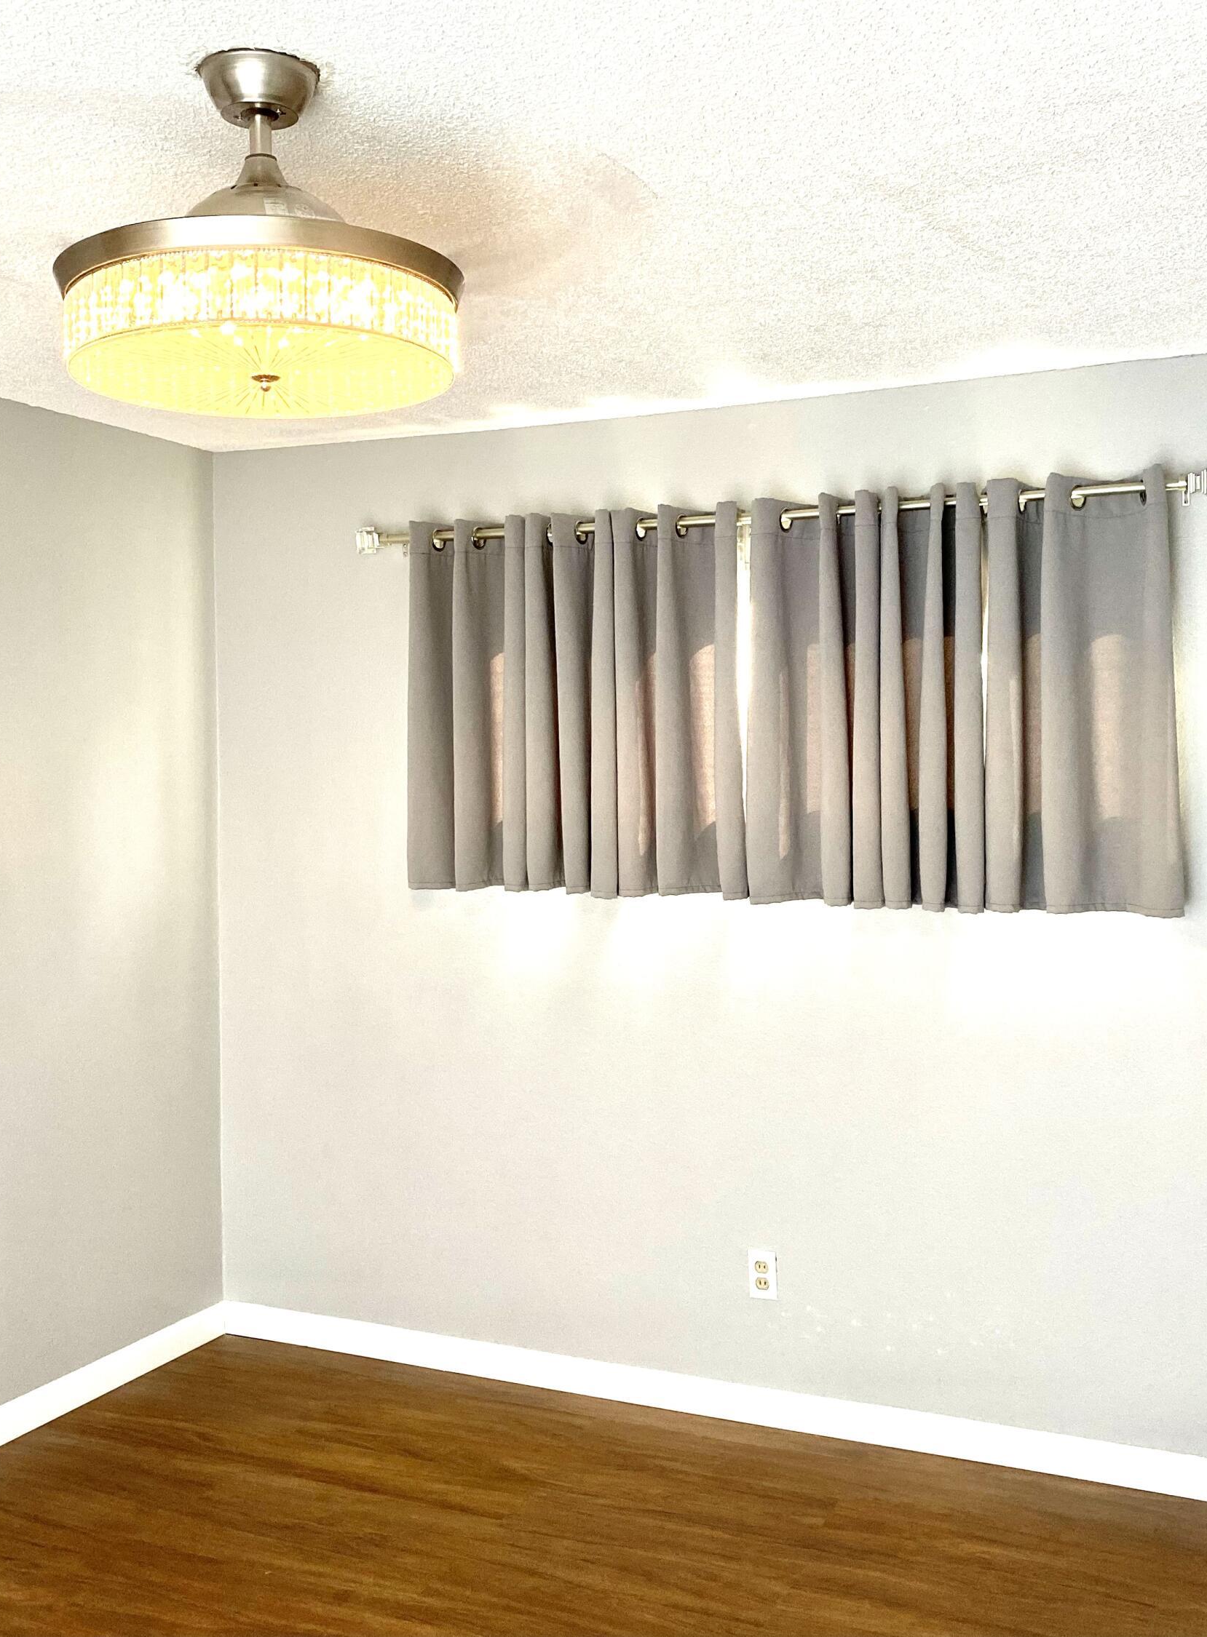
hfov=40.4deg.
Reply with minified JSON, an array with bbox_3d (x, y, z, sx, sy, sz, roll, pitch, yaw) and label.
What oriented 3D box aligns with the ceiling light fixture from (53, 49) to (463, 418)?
[{"bbox_3d":[-0.422,-0.735,2.034,0.497,0.368,0.497,0,2,0],"label":"ceiling light fixture"}]

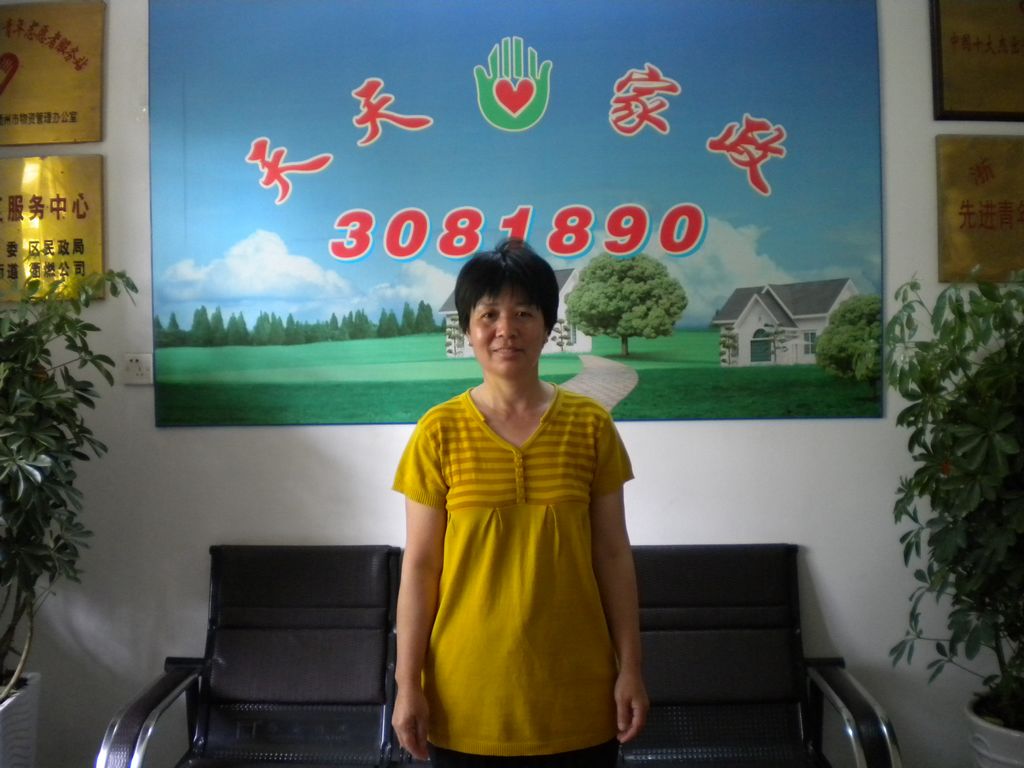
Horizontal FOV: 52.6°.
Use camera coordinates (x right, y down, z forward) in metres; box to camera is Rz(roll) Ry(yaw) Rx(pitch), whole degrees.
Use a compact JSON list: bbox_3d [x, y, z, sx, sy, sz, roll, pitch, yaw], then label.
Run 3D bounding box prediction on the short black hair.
[{"bbox_3d":[-0.010,-0.175,1.880,0.190,0.180,0.210,-1,3,-1],"label":"short black hair"}]

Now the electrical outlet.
[{"bbox_3d":[-1.040,-0.040,2.880,0.085,0.087,0.015,-1,3,0],"label":"electrical outlet"}]

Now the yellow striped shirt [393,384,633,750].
[{"bbox_3d":[0.003,0.326,1.900,0.445,0.645,0.260,-1,3,-1],"label":"yellow striped shirt"}]

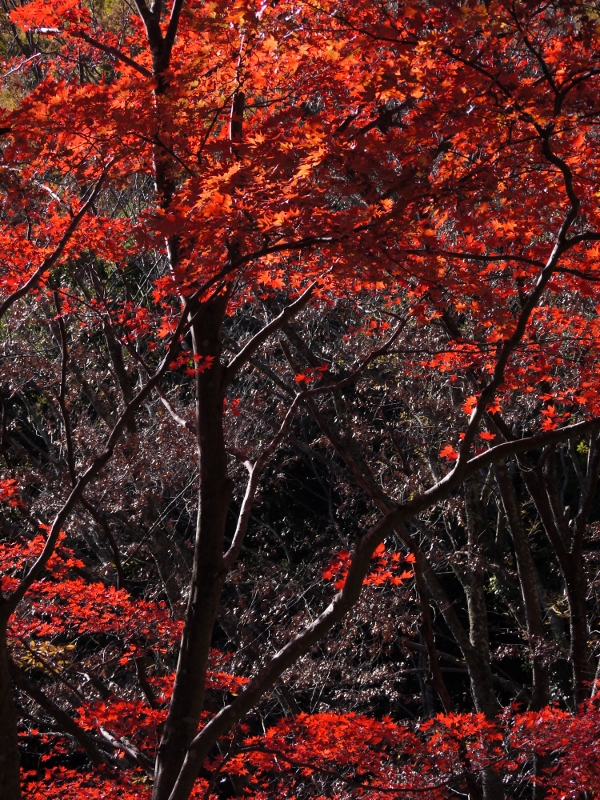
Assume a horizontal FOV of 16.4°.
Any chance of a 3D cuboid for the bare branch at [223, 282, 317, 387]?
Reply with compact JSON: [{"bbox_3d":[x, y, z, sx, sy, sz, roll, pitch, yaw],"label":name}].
[{"bbox_3d":[-0.120,-0.261,8.300,0.065,0.570,0.075,43,0,0],"label":"bare branch"}]

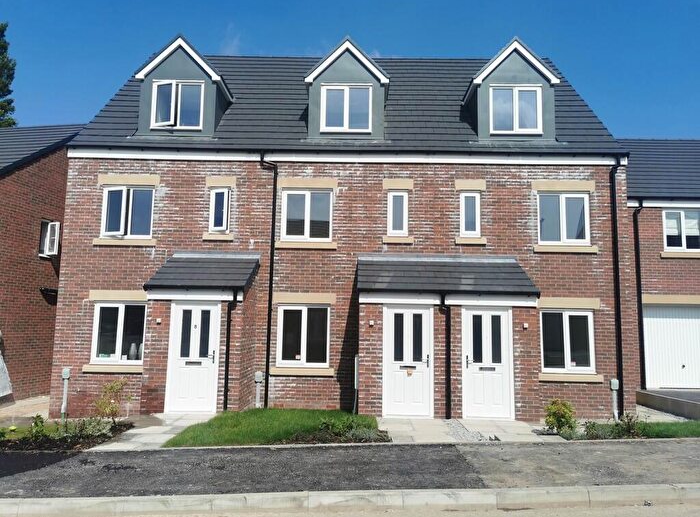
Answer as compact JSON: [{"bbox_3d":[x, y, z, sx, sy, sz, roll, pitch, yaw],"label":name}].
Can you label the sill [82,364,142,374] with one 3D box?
[{"bbox_3d":[-4.934,2.326,11.509,1.343,0.158,0.150,1,-6,1],"label":"sill"}]

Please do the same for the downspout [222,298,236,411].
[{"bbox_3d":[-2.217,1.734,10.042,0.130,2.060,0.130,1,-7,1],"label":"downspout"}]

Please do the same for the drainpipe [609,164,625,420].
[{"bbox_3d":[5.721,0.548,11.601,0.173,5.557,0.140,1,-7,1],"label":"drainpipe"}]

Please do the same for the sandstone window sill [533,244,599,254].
[{"bbox_3d":[4.634,-0.192,11.807,1.375,0.145,0.150,1,-7,1],"label":"sandstone window sill"}]

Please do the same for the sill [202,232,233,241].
[{"bbox_3d":[-2.864,-0.470,11.958,0.690,0.140,0.140,1,-7,1],"label":"sill"}]

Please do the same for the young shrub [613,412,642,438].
[{"bbox_3d":[4.332,2.607,8.524,0.420,0.390,0.420,1,-6,1],"label":"young shrub"}]

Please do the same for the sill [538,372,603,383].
[{"bbox_3d":[4.620,2.501,11.490,1.360,0.140,0.140,1,-7,1],"label":"sill"}]

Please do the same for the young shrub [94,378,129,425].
[{"bbox_3d":[-4.074,2.444,9.323,0.560,0.790,0.520,1,-7,1],"label":"young shrub"}]

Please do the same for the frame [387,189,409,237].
[{"bbox_3d":[1.048,-0.988,11.996,0.453,1.025,0.075,1,-7,1],"label":"frame"}]

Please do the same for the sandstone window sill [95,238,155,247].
[{"bbox_3d":[-4.832,-0.331,11.804,1.366,0.150,0.150,1,-6,1],"label":"sandstone window sill"}]

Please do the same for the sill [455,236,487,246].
[{"bbox_3d":[2.587,-0.366,11.740,0.660,0.154,0.150,1,-6,1],"label":"sill"}]

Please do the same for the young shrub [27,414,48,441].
[{"bbox_3d":[-4.588,2.480,8.015,0.320,0.390,0.310,1,-7,1],"label":"young shrub"}]

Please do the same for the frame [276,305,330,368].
[{"bbox_3d":[-0.998,1.656,11.706,1.121,1.333,0.075,1,-7,1],"label":"frame"}]

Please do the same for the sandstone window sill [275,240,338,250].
[{"bbox_3d":[-0.954,-0.279,11.883,1.344,0.144,0.150,1,-7,1],"label":"sandstone window sill"}]

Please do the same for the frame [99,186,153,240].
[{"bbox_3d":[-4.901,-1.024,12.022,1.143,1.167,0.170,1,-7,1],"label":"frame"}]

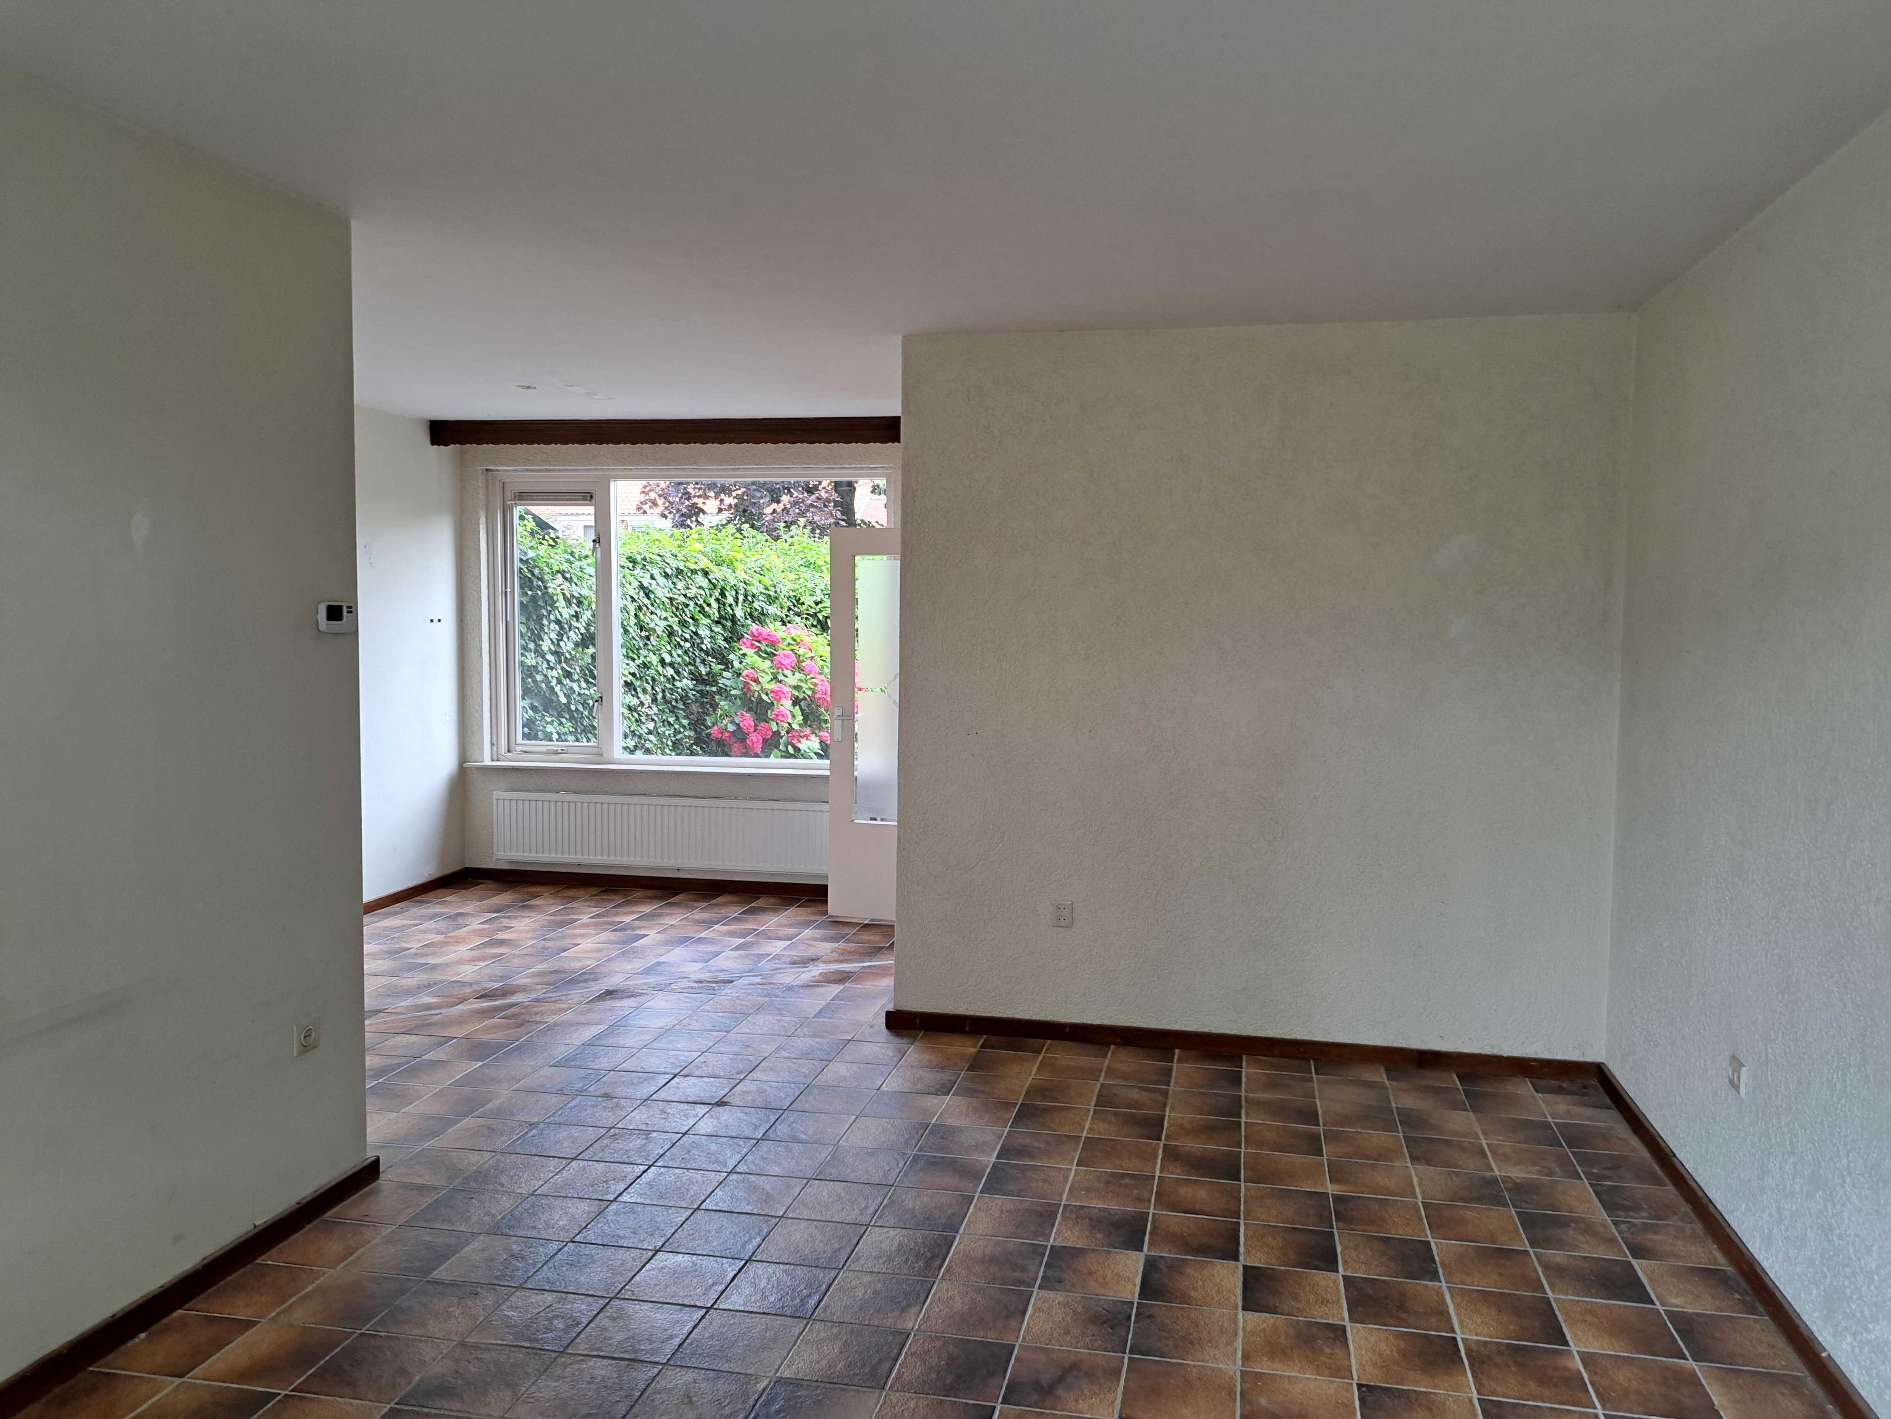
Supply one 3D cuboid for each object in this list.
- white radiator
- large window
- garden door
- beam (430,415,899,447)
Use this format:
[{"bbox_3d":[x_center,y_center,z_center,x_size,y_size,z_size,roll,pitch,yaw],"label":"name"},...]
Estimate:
[{"bbox_3d":[-1.546,0.699,7.477,2.202,0.398,0.090,1,4,10],"label":"white radiator"},{"bbox_3d":[-1.482,-0.522,7.572,2.420,1.713,0.100,1,4,10],"label":"large window"},{"bbox_3d":[-0.210,0.087,6.750,0.800,2.025,0.050,1,4,13],"label":"garden door"},{"bbox_3d":[-1.395,-1.515,7.246,2.960,0.140,0.220,1,4,10],"label":"beam"}]

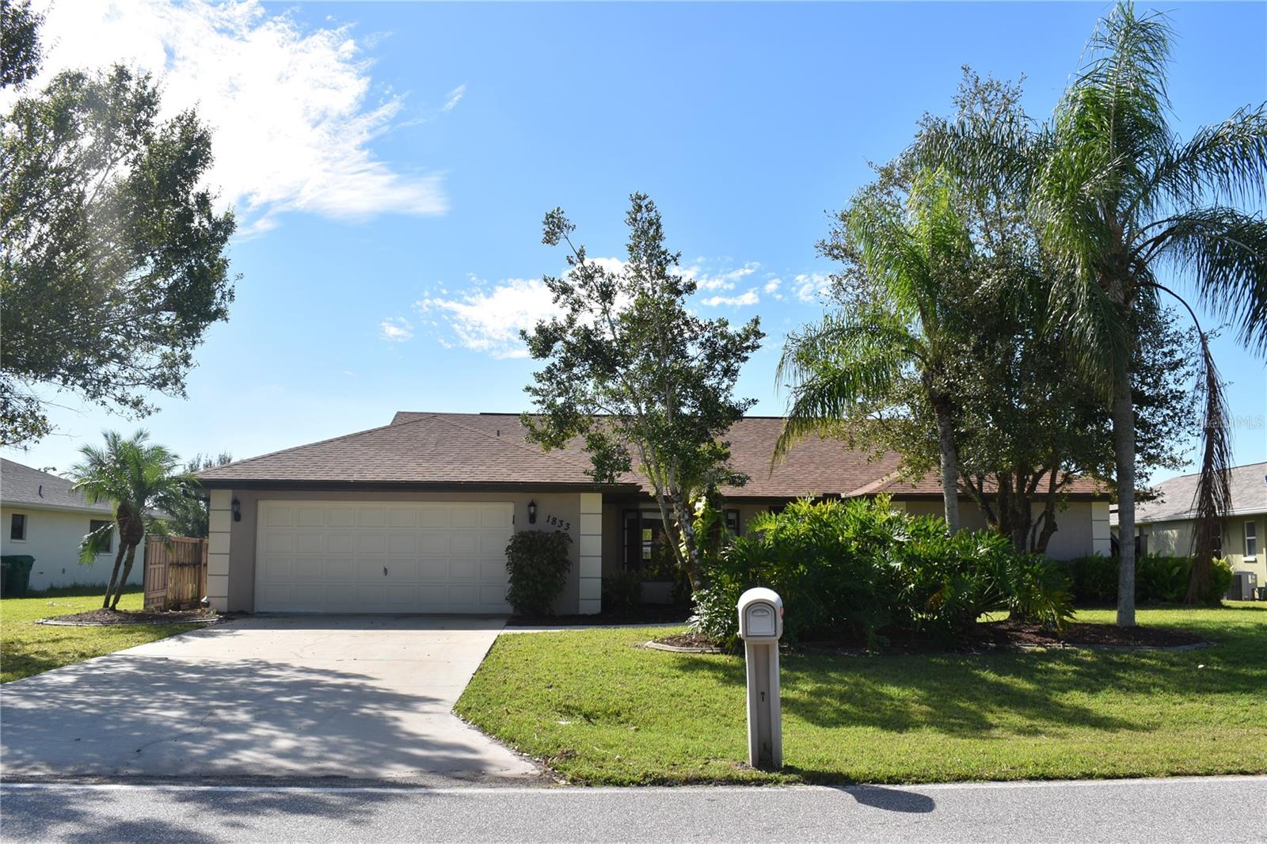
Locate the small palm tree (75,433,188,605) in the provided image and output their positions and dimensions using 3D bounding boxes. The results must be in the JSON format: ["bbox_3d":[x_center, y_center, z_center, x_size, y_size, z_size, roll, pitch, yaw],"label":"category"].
[{"bbox_3d":[-9.657,1.883,21.177,2.325,3.437,2.325,1,-6,-3],"label":"small palm tree"}]

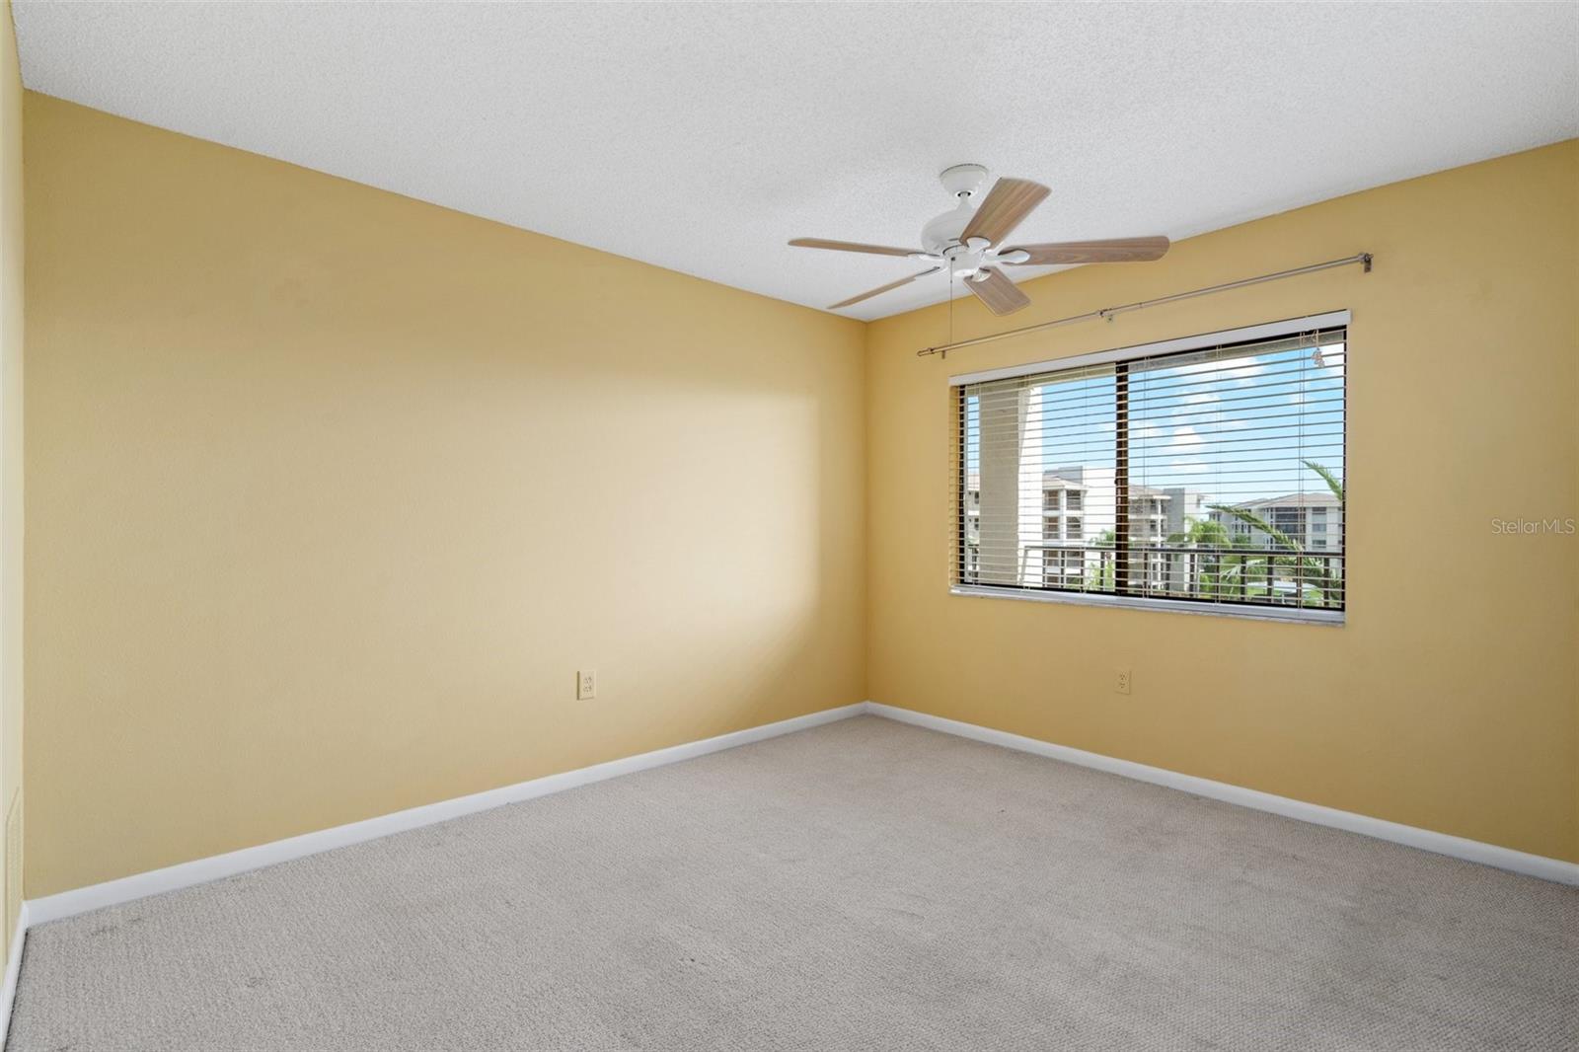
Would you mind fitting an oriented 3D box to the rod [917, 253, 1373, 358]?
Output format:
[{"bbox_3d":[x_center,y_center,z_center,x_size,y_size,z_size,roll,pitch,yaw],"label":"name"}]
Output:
[{"bbox_3d":[1.469,-0.979,3.527,0.115,0.059,2.076,0,0,-43],"label":"rod"}]

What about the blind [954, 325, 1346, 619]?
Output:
[{"bbox_3d":[1.543,-0.222,3.566,0.065,1.170,1.822,0,0,-43],"label":"blind"}]

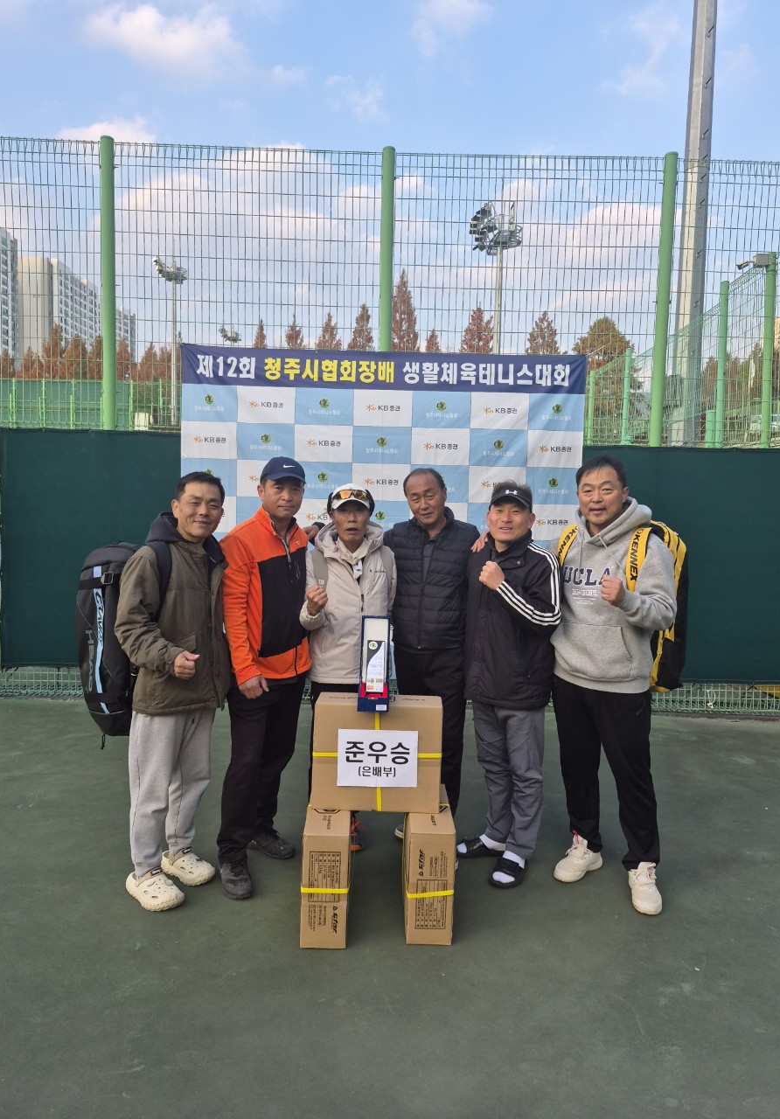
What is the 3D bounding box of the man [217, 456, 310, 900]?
[{"bbox_3d":[-0.504,0.442,3.062,0.490,1.720,0.390,-1,5,-33],"label":"man"}]

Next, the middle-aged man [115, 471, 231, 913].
[{"bbox_3d":[-0.835,0.477,2.925,0.390,1.650,0.490,6,6,43],"label":"middle-aged man"}]

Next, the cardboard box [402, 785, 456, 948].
[{"bbox_3d":[0.144,1.140,2.841,0.156,0.402,0.472,2,4,0],"label":"cardboard box"}]

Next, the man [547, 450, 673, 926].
[{"bbox_3d":[0.901,0.471,3.000,0.530,1.760,0.400,4,5,31],"label":"man"}]

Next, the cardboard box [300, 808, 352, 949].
[{"bbox_3d":[-0.223,1.132,2.801,0.156,0.402,0.472,2,4,0],"label":"cardboard box"}]

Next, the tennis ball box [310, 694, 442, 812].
[{"bbox_3d":[-0.045,0.734,2.834,0.472,0.402,0.156,2,3,1],"label":"tennis ball box"}]

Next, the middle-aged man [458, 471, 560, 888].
[{"bbox_3d":[0.460,0.500,3.134,0.480,1.655,0.390,5,5,38],"label":"middle-aged man"}]

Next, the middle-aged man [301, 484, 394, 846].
[{"bbox_3d":[-0.190,0.477,3.334,0.460,1.630,0.370,1,4,-10],"label":"middle-aged man"}]

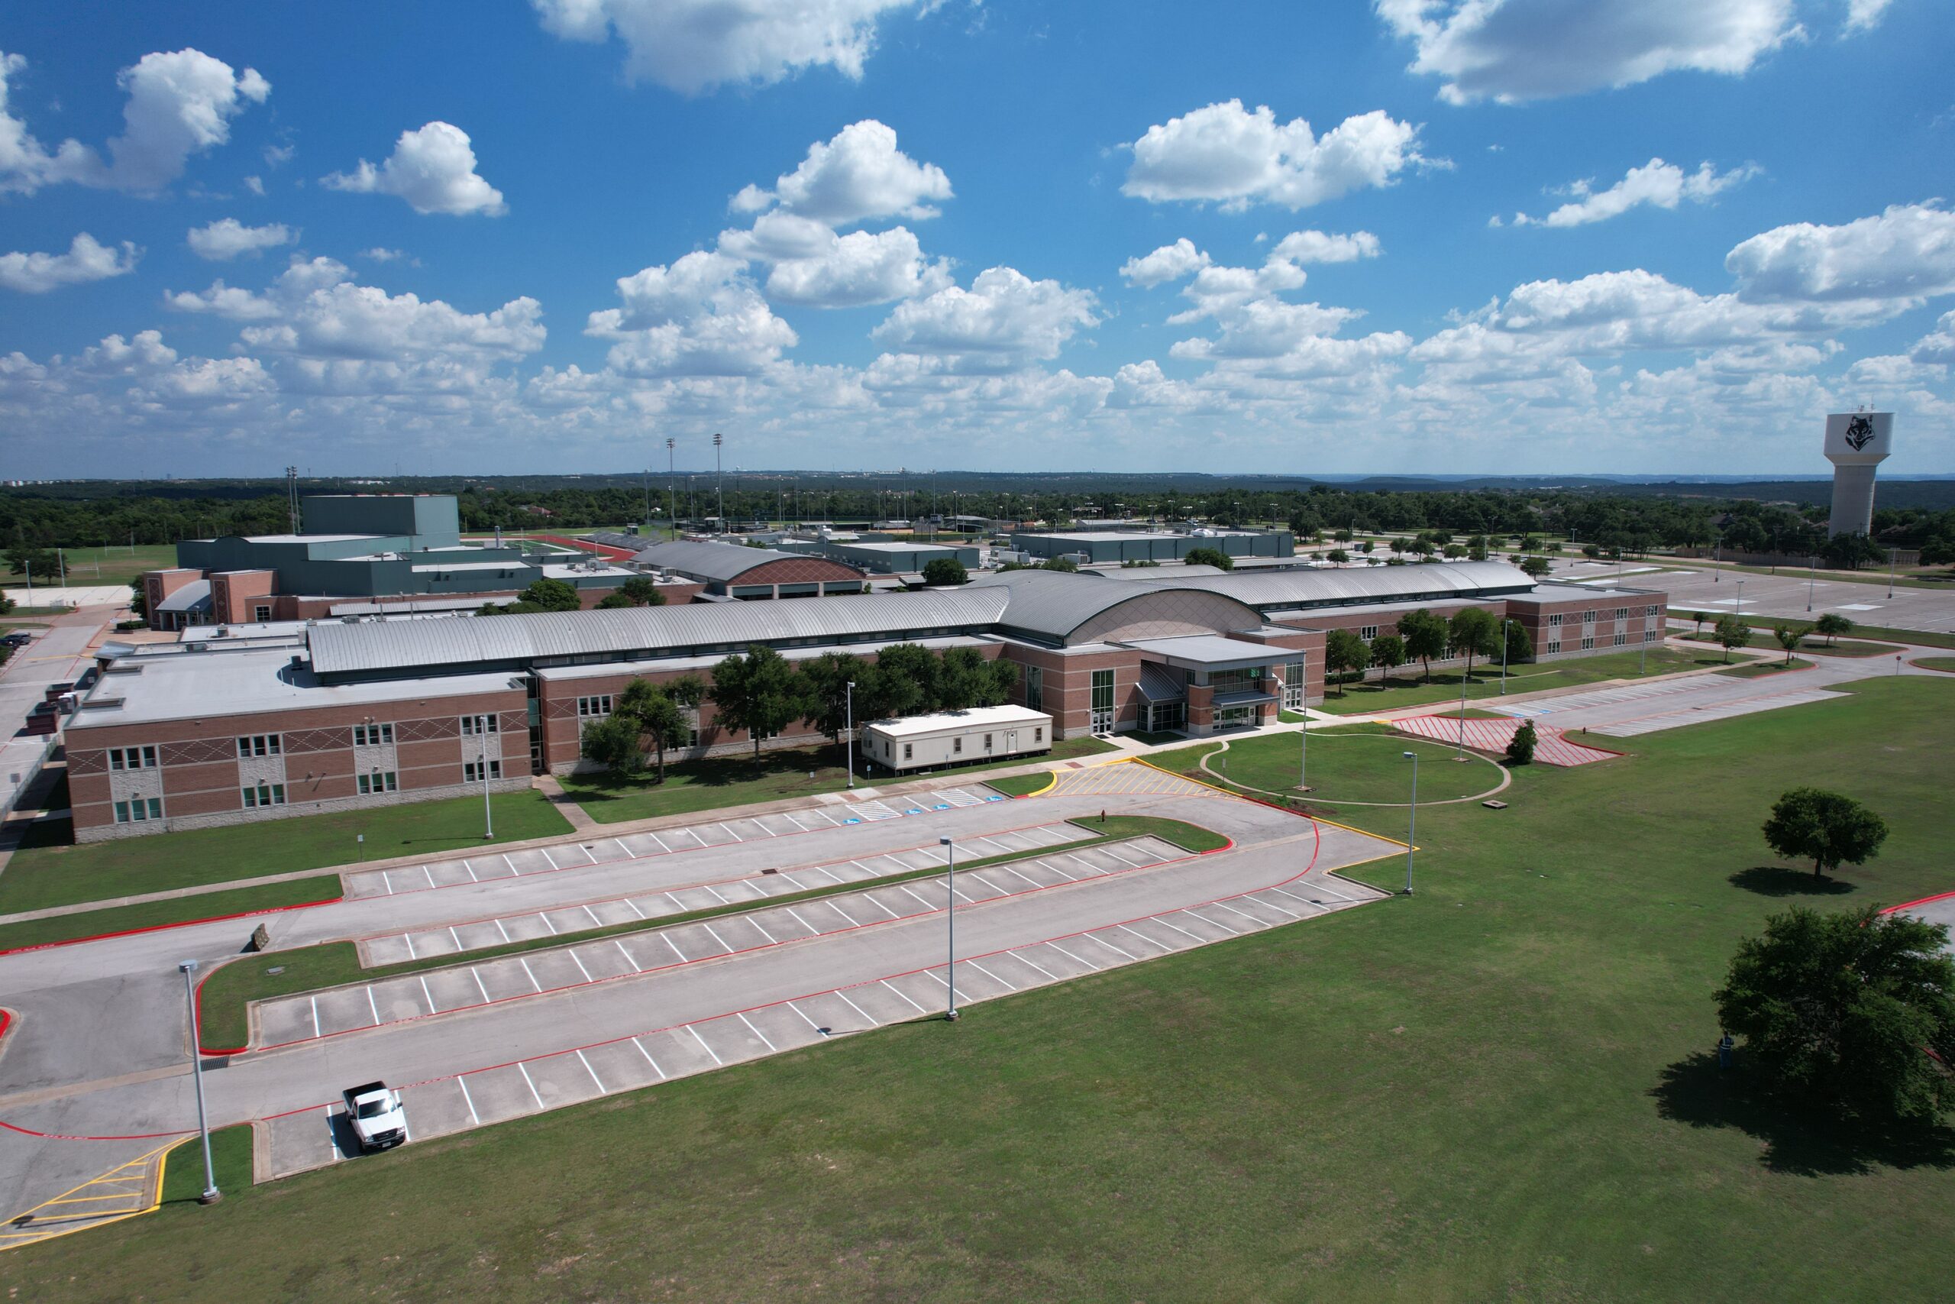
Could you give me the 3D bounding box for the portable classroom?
[{"bbox_3d":[-1.880,8.900,123.090,18.290,3.800,7.300,-5,10,-30],"label":"portable classroom"}]

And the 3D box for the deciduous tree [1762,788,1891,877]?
[{"bbox_3d":[59.520,12.850,83.840,7.300,6.200,7.300,6,10,36],"label":"deciduous tree"}]

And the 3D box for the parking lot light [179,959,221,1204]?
[{"bbox_3d":[-29.910,16.580,45.980,0.620,9.500,1.200,-5,10,-30],"label":"parking lot light"}]

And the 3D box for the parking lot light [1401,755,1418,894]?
[{"bbox_3d":[28.970,11.590,80.320,0.620,9.500,1.200,-5,10,-30],"label":"parking lot light"}]

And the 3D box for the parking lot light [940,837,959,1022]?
[{"bbox_3d":[-1.450,14.330,61.820,0.620,9.500,1.200,-5,10,-30],"label":"parking lot light"}]

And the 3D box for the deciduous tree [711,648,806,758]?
[{"bbox_3d":[-21.720,5.410,117.540,9.600,12.000,9.600,-2,8,-11],"label":"deciduous tree"}]

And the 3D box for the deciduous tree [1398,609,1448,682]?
[{"bbox_3d":[61.580,-0.730,164.380,6.600,10.300,6.600,3,9,20],"label":"deciduous tree"}]

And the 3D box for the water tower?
[{"bbox_3d":[263.790,-51.200,359.750,16.000,40.900,16.000,6,10,36],"label":"water tower"}]

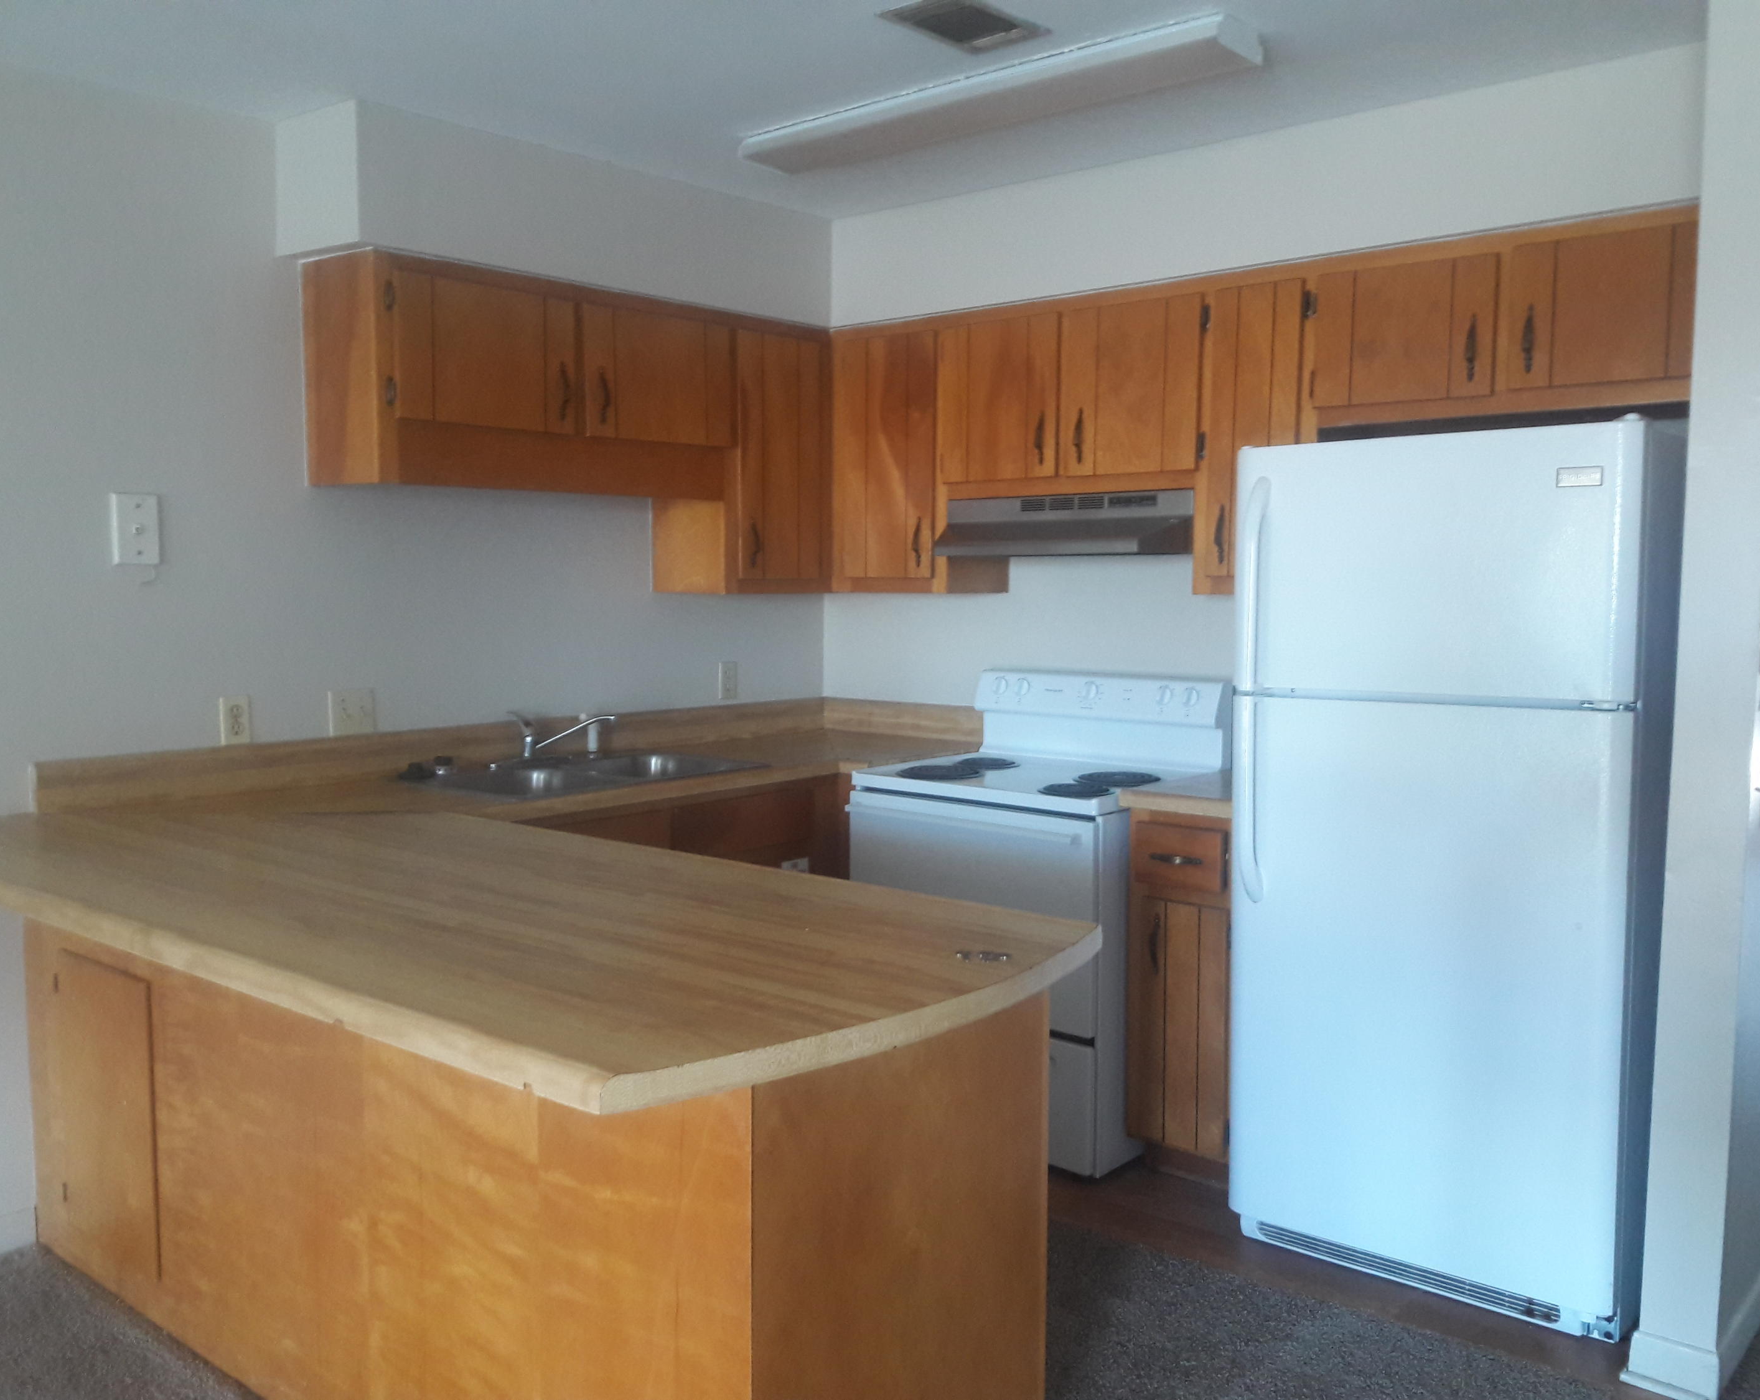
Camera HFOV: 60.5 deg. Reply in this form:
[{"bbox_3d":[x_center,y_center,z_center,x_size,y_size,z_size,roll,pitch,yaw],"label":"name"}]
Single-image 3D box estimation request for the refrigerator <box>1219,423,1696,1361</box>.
[{"bbox_3d":[1.245,0.316,3.152,0.753,1.685,0.775,4,6,40],"label":"refrigerator"}]

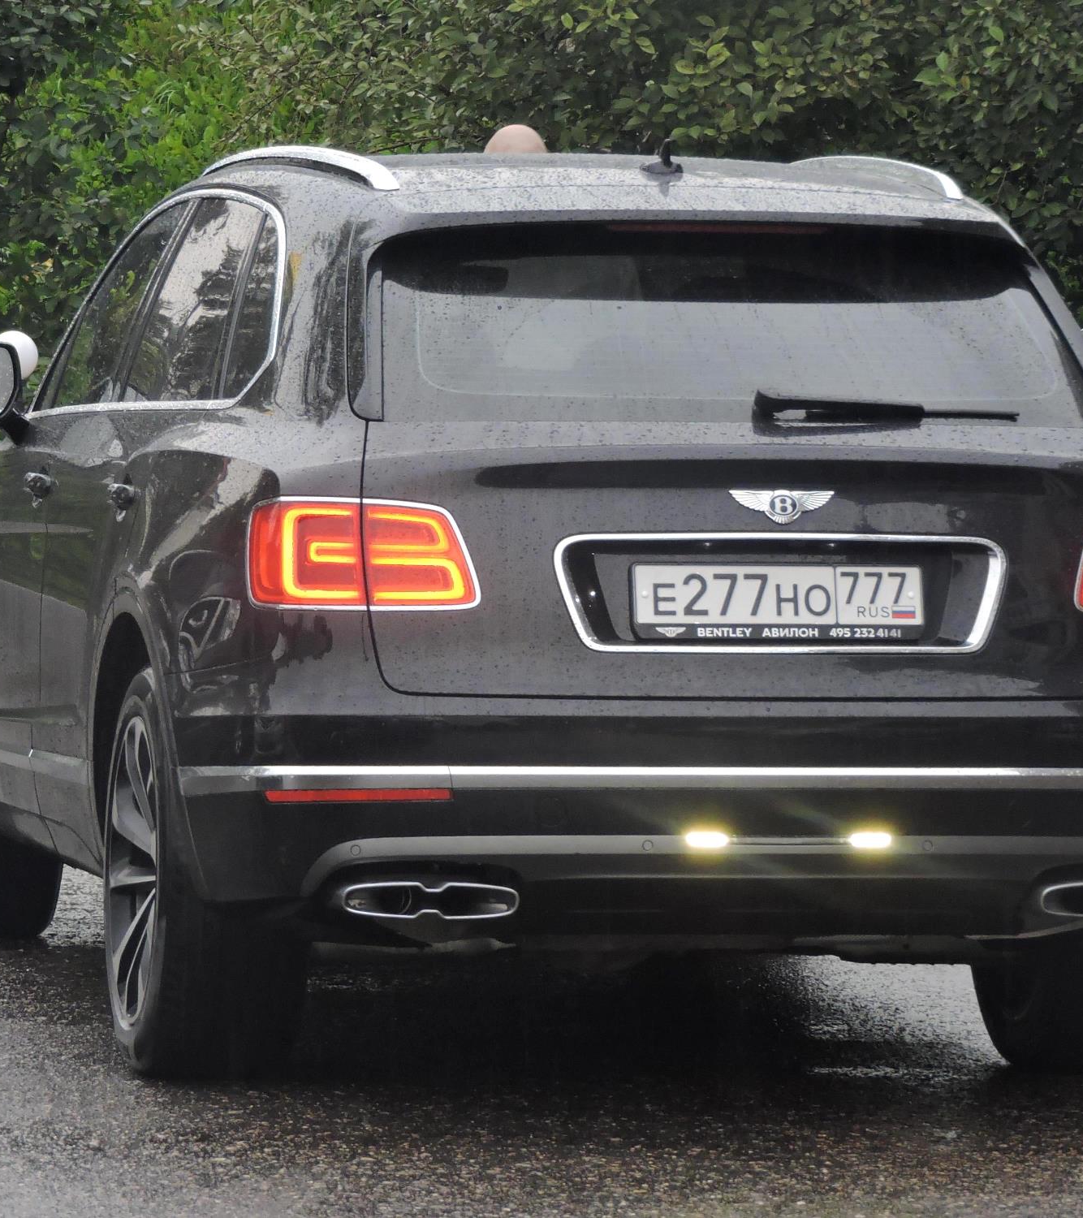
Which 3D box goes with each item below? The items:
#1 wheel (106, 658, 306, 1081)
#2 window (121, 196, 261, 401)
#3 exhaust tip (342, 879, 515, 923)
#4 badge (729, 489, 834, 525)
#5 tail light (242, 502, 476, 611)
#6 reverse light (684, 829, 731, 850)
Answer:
[{"bbox_3d":[-0.635,0.476,14.895,0.285,0.785,0.785,0,3,-12],"label":"wheel"},{"bbox_3d":[-0.661,-0.592,15.384,0.060,0.410,0.850,17,0,-10],"label":"window"},{"bbox_3d":[-0.199,0.500,13.801,0.300,0.068,0.120,1,3,-4],"label":"exhaust tip"},{"bbox_3d":[0.418,-0.178,13.872,0.187,0.063,0.015,0,-9,-12],"label":"badge"},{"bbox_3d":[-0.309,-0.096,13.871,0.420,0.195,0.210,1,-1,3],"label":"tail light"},{"bbox_3d":[0.289,0.402,13.932,0.083,0.032,0.030,0,3,-12],"label":"reverse light"}]

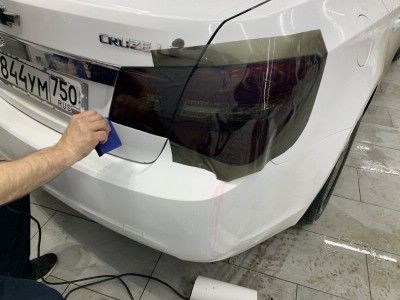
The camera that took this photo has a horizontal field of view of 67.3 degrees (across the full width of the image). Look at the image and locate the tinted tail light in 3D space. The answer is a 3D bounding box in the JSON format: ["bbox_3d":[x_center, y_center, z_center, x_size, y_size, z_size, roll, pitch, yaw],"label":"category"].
[{"bbox_3d":[0.019,-0.116,0.726,0.450,0.350,0.230,18,41,21],"label":"tinted tail light"}]

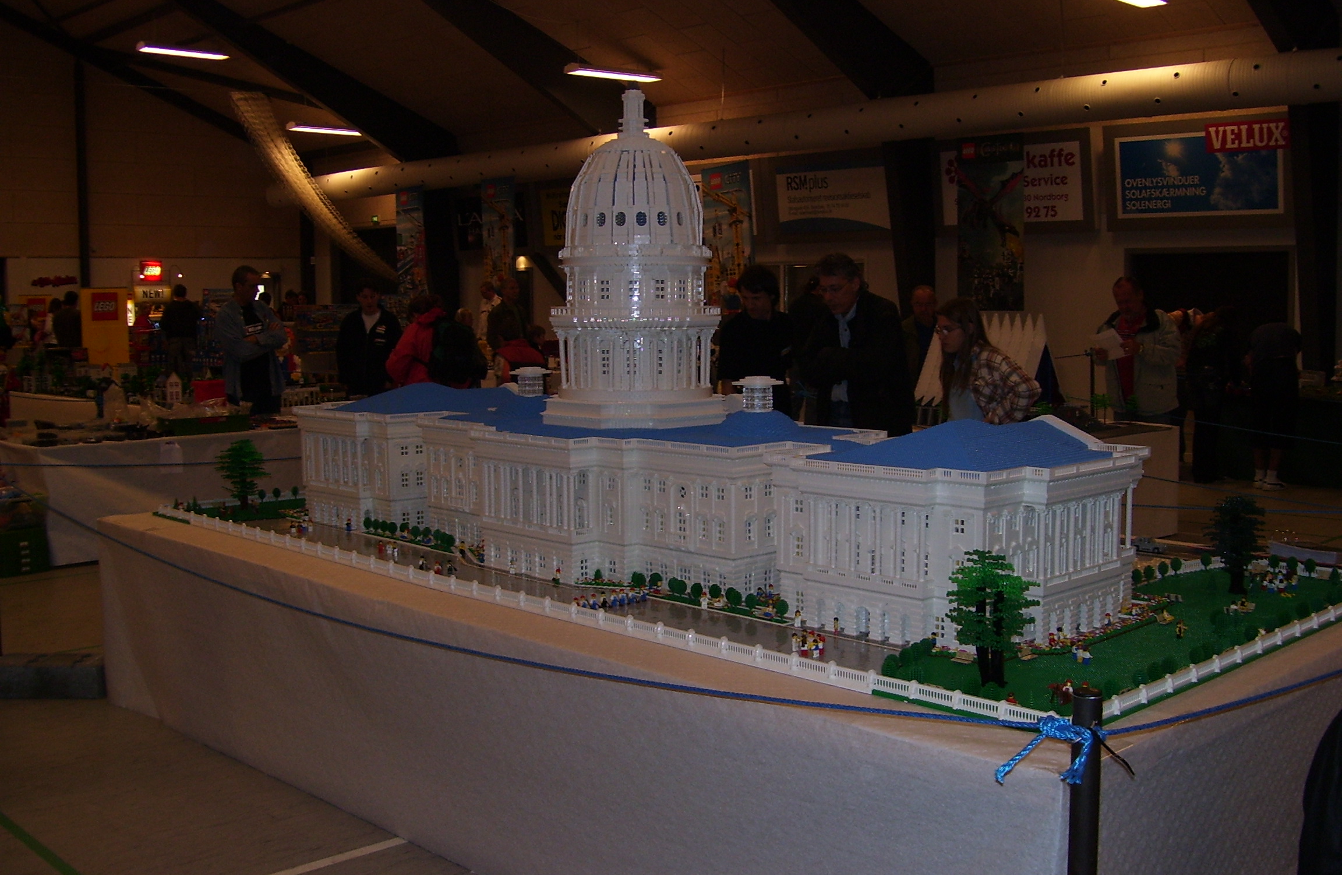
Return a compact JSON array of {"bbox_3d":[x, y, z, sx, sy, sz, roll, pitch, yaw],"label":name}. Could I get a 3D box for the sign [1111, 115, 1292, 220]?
[{"bbox_3d":[5.631,-2.852,14.800,1.880,0.950,0.040,5,17,44],"label":"sign"}]

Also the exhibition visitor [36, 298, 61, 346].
[{"bbox_3d":[-8.679,-1.051,19.500,0.380,1.700,0.480,5,8,45],"label":"exhibition visitor"}]

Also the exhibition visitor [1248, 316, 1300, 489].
[{"bbox_3d":[5.045,-0.272,11.650,0.470,1.370,0.680,5,8,44],"label":"exhibition visitor"}]

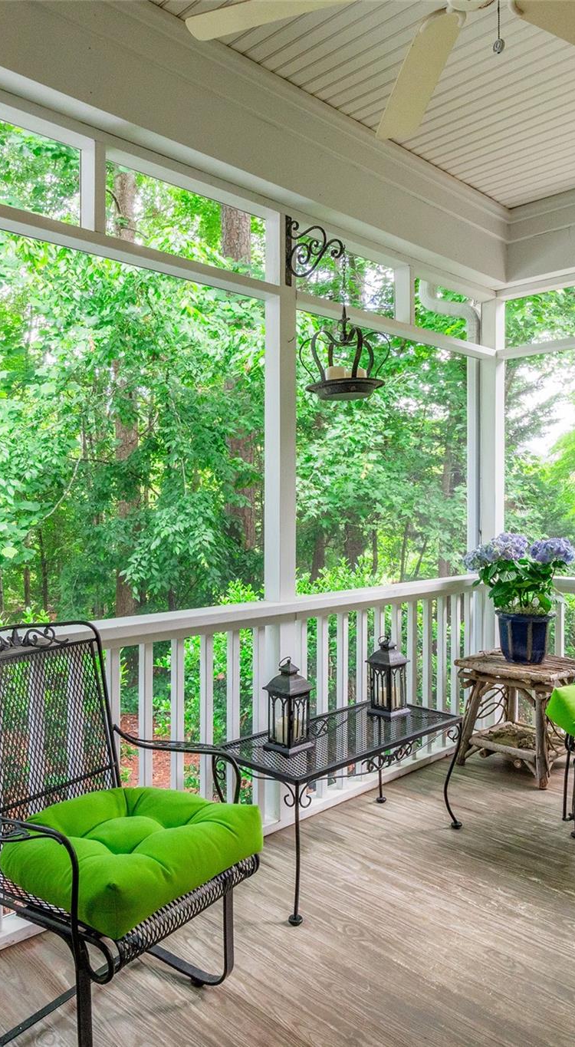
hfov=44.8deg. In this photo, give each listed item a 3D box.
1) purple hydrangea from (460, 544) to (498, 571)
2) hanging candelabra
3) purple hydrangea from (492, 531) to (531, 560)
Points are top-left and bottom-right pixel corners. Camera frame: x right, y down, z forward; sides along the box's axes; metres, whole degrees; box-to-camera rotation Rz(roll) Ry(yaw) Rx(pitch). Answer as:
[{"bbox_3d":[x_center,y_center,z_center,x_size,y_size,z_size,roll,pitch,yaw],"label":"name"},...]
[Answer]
[{"bbox_3d":[0.985,0.176,3.580,0.185,0.138,0.175,0,1,0],"label":"purple hydrangea"},{"bbox_3d":[0.218,-0.645,2.630,0.332,0.340,0.332,0,1,0],"label":"hanging candelabra"},{"bbox_3d":[1.139,0.115,3.540,0.190,0.142,0.180,0,1,0],"label":"purple hydrangea"}]

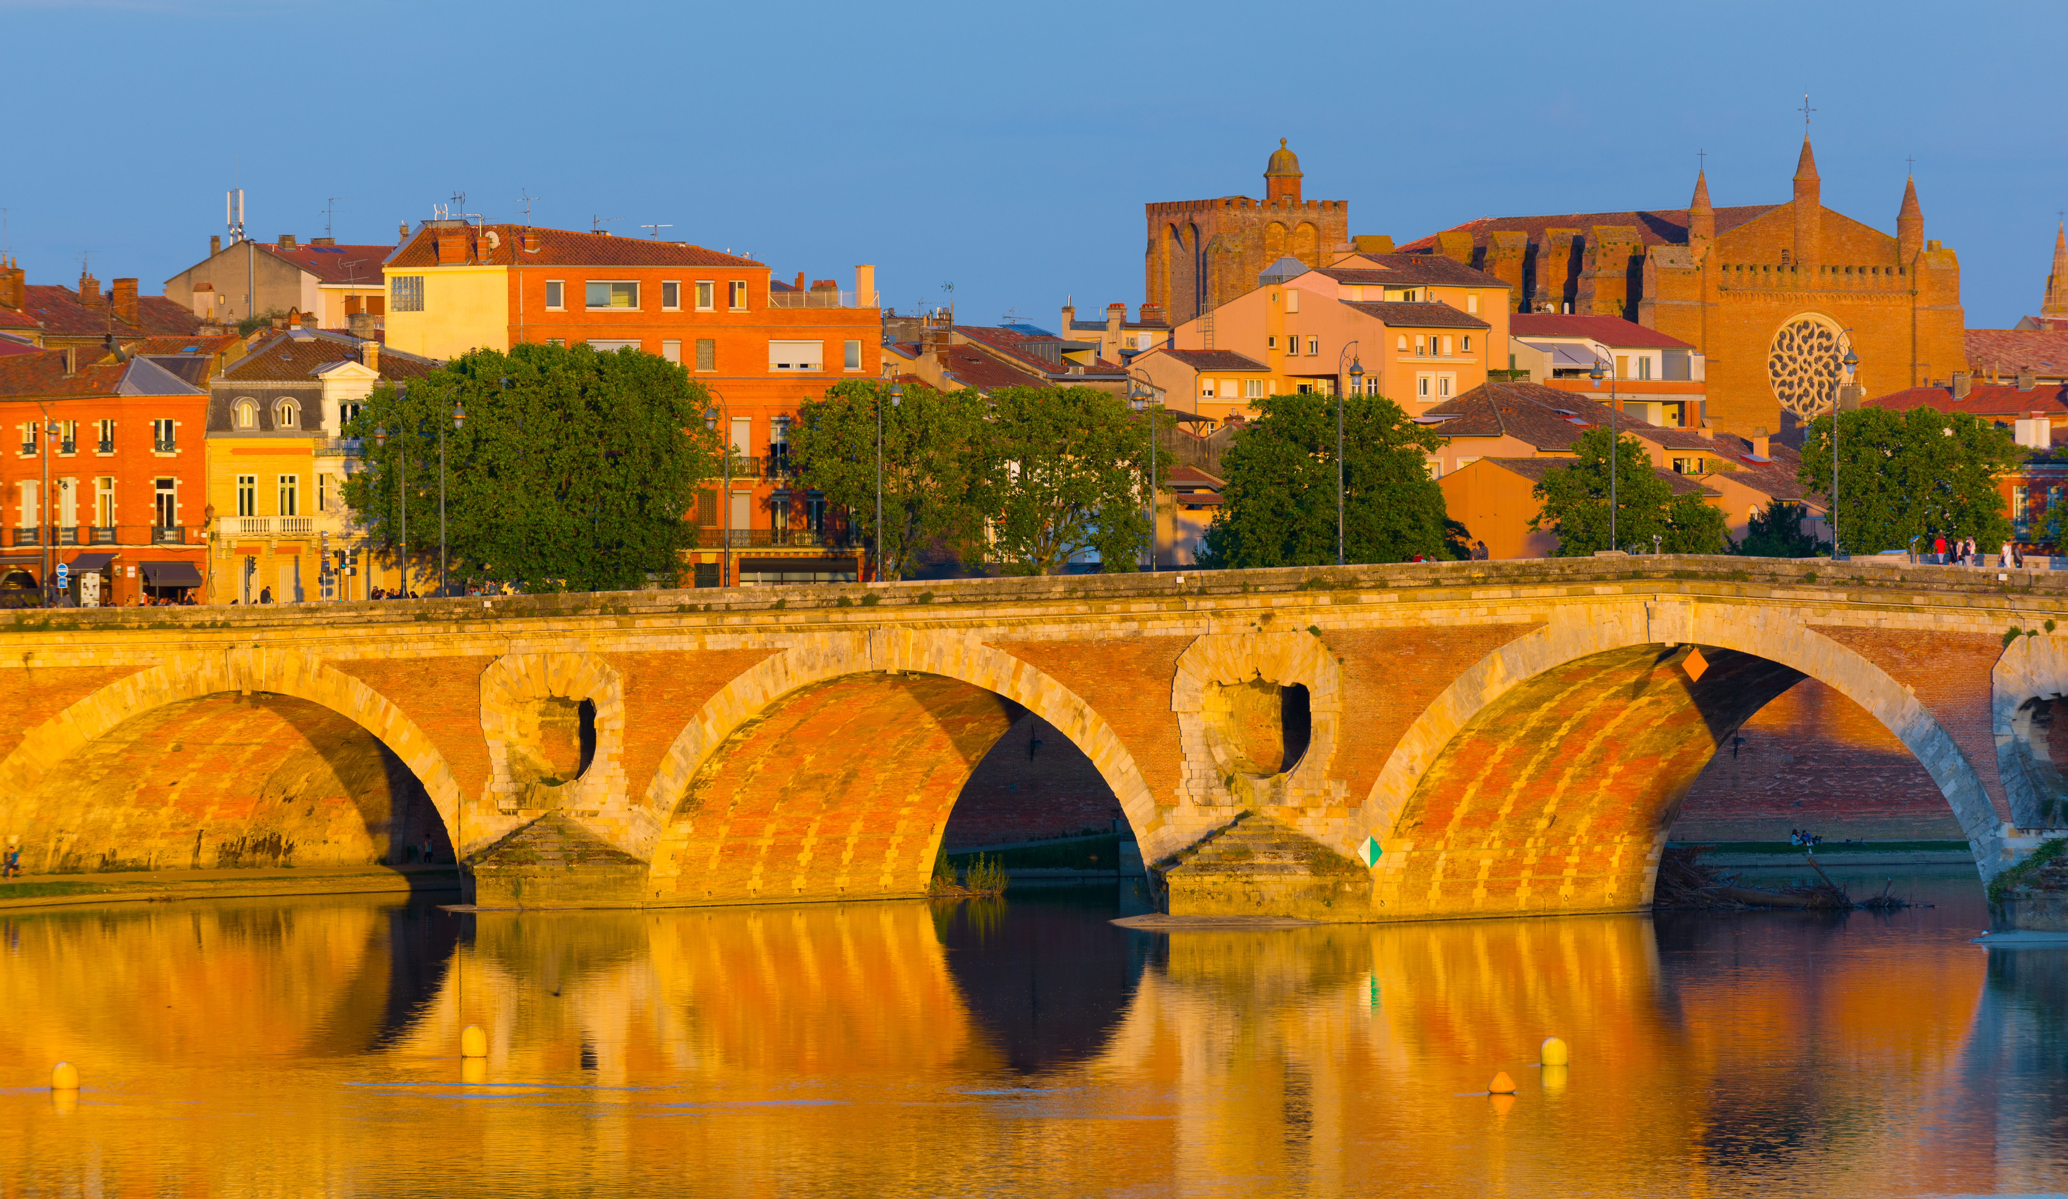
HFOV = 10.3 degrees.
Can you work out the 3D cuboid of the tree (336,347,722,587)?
[{"bbox_3d":[-24.396,-5.499,556.000,18.060,13.880,15.000,0,0,0],"label":"tree"}]

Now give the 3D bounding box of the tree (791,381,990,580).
[{"bbox_3d":[-7.097,-4.628,567.000,9.810,12.280,10.500,0,0,0],"label":"tree"}]

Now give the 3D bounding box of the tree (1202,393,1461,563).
[{"bbox_3d":[14.866,-4.509,584.000,13.220,12.180,12.500,0,0,0],"label":"tree"}]

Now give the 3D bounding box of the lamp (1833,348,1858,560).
[{"bbox_3d":[33.575,-5.899,475.093,0.550,10.430,1.650,0,0,39],"label":"lamp"}]

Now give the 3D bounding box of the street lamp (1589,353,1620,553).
[{"bbox_3d":[25.006,-5.860,503.723,0.550,10.560,1.650,0,0,39],"label":"street lamp"}]

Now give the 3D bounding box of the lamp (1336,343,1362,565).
[{"bbox_3d":[13.552,-5.788,491.250,0.550,10.450,1.650,0,0,39],"label":"lamp"}]

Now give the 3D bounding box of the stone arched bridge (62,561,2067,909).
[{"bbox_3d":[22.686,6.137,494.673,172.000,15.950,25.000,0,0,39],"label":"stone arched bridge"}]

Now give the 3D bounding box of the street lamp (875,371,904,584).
[{"bbox_3d":[-6.345,-5.120,507.304,0.550,10.510,1.650,0,0,39],"label":"street lamp"}]

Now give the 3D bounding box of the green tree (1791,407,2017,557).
[{"bbox_3d":[46.064,-4.298,606.000,11.590,11.870,11.500,0,0,0],"label":"green tree"}]

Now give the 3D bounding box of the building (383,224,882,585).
[{"bbox_3d":[-20.564,-8.702,577.759,23.200,20.290,14.000,0,0,-15],"label":"building"}]

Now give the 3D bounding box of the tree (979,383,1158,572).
[{"bbox_3d":[1.733,-4.611,573.000,8.700,12.220,9.500,0,0,0],"label":"tree"}]

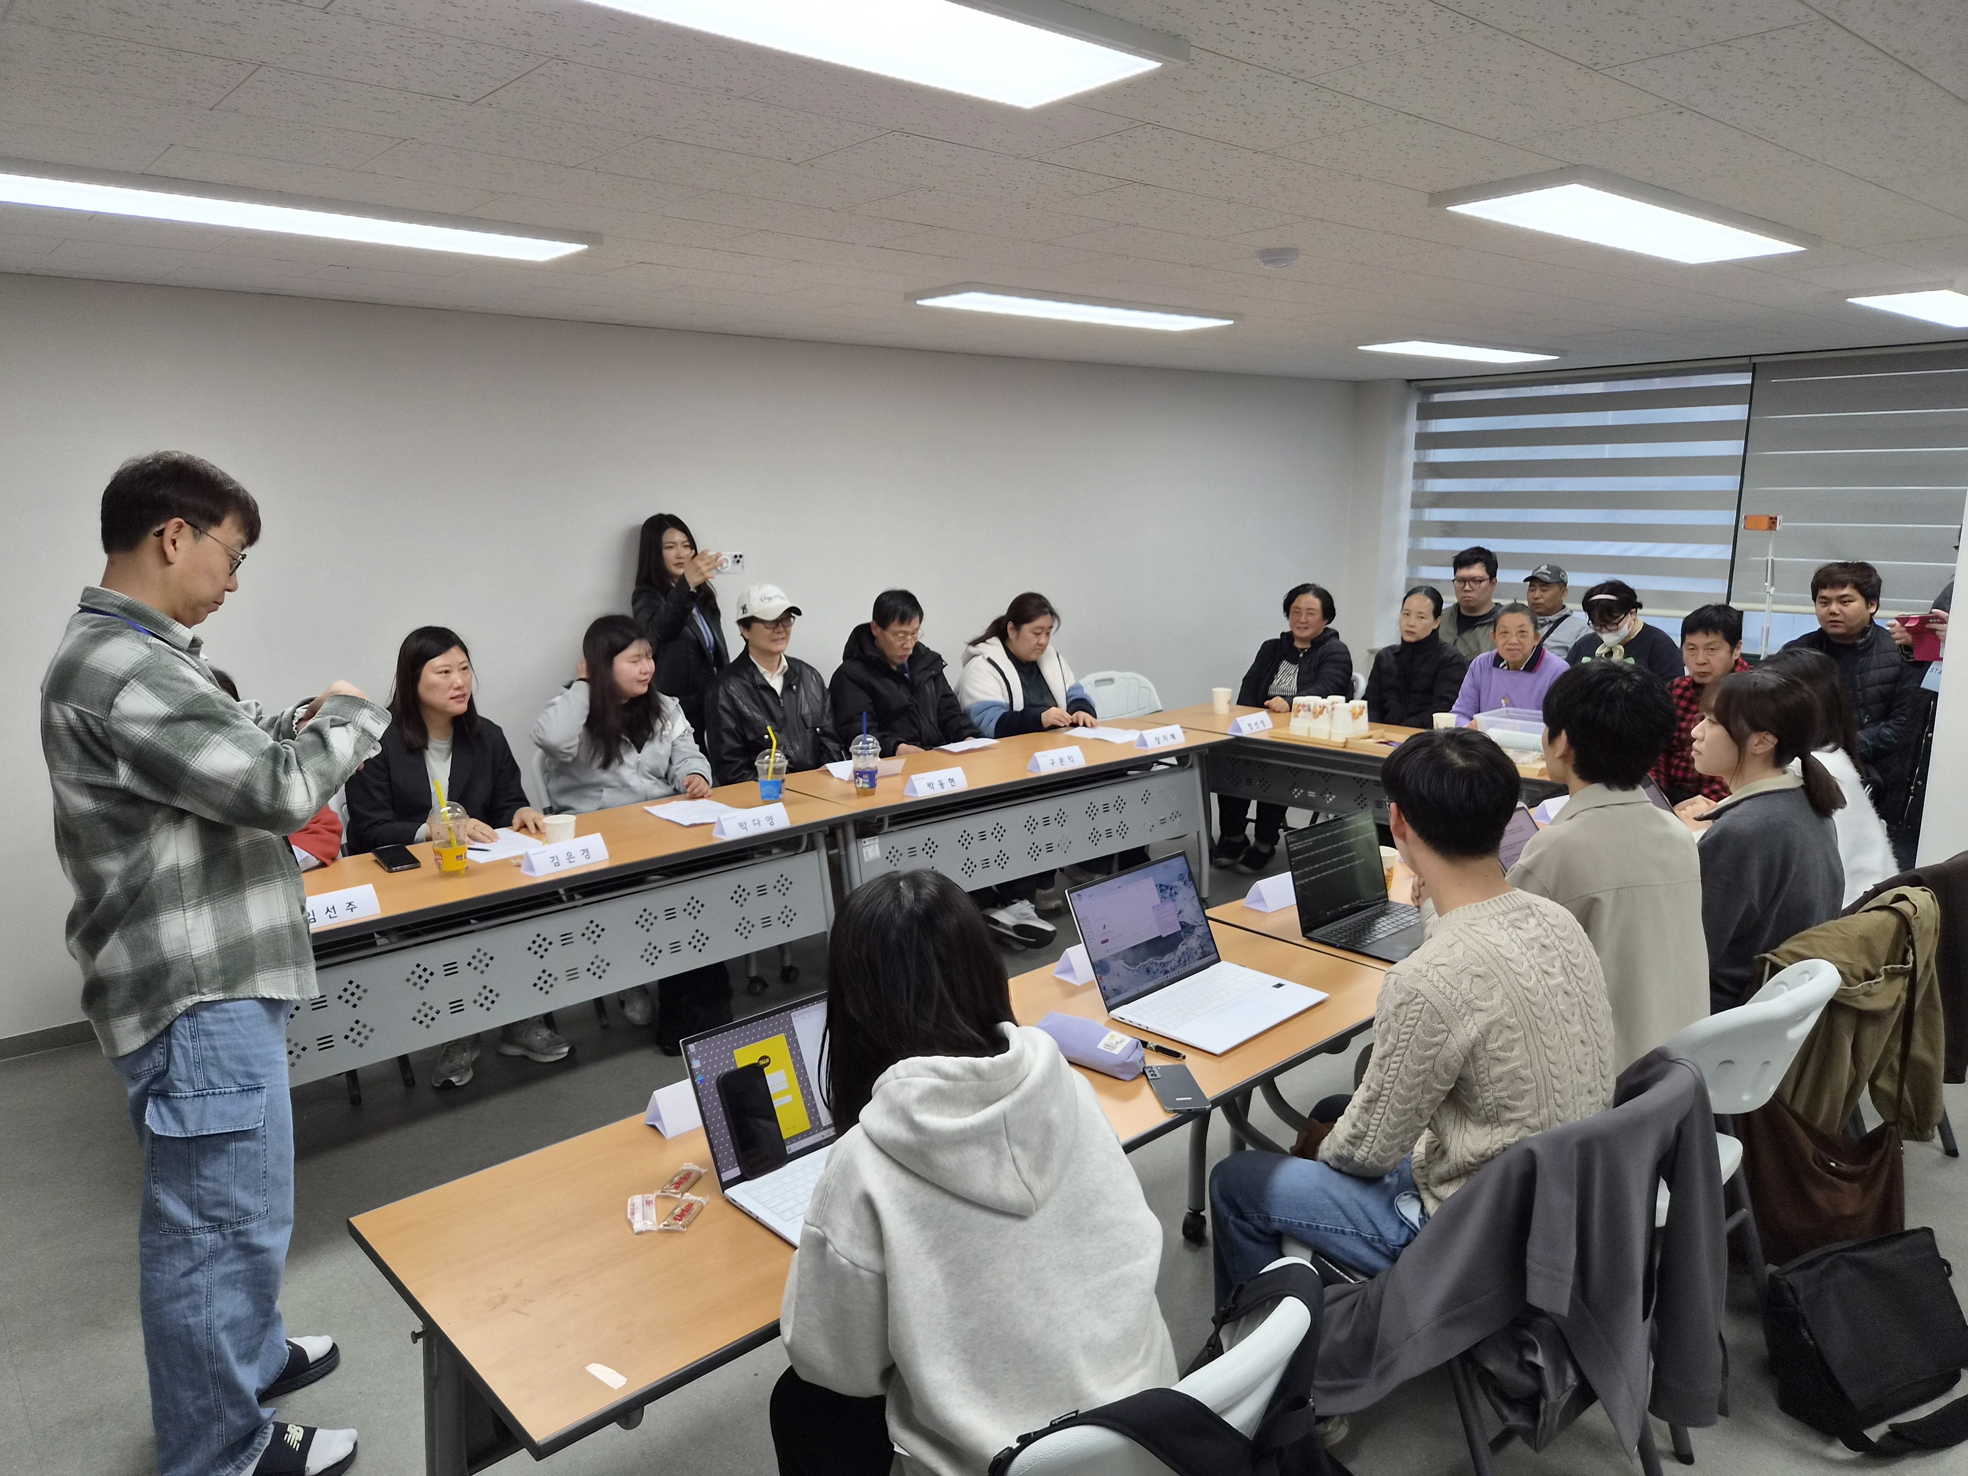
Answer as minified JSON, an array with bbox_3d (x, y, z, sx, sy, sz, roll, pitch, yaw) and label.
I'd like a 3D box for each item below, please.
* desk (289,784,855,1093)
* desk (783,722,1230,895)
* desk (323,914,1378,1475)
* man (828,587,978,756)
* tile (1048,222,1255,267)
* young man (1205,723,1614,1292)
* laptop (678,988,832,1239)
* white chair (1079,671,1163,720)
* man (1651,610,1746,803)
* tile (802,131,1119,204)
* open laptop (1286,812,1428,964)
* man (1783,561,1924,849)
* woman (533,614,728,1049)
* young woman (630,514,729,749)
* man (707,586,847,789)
[{"bbox_3d":[-1.243,0.656,3.566,1.800,0.717,0.590,-10,15,-41],"label":"desk"},{"bbox_3d":[0.107,0.418,4.732,1.800,0.717,0.580,-10,15,-41],"label":"desk"},{"bbox_3d":[0.020,0.904,2.182,1.800,0.705,0.580,-10,15,-41],"label":"desk"},{"bbox_3d":[-0.259,0.099,4.898,0.570,1.295,0.740,-11,15,-43],"label":"man"},{"bbox_3d":[0.460,-1.250,3.306,0.600,0.018,0.300,-10,14,-40],"label":"tile"},{"bbox_3d":[0.641,0.625,2.047,0.520,1.330,0.660,-10,15,-41],"label":"young man"},{"bbox_3d":[-0.177,0.514,1.826,0.357,0.210,0.310,-10,15,-41],"label":"laptop"},{"bbox_3d":[0.648,0.129,5.926,0.460,0.820,0.500,-3,11,-13],"label":"white chair"},{"bbox_3d":[2.348,0.216,4.186,0.500,1.285,0.750,9,14,40],"label":"man"},{"bbox_3d":[-0.022,-1.108,2.538,0.600,0.018,0.300,-10,15,-41],"label":"tile"},{"bbox_3d":[0.868,0.309,2.817,0.357,0.212,0.295,-10,14,-41],"label":"open laptop"},{"bbox_3d":[2.830,0.115,4.426,0.520,1.385,0.650,8,14,38],"label":"man"},{"bbox_3d":[-1.031,0.262,4.080,0.700,1.260,0.580,9,14,39],"label":"woman"},{"bbox_3d":[-1.084,-0.041,4.855,0.400,1.560,0.450,5,12,25],"label":"young woman"},{"bbox_3d":[-0.660,0.154,4.500,0.550,1.340,0.750,-10,15,-41],"label":"man"}]

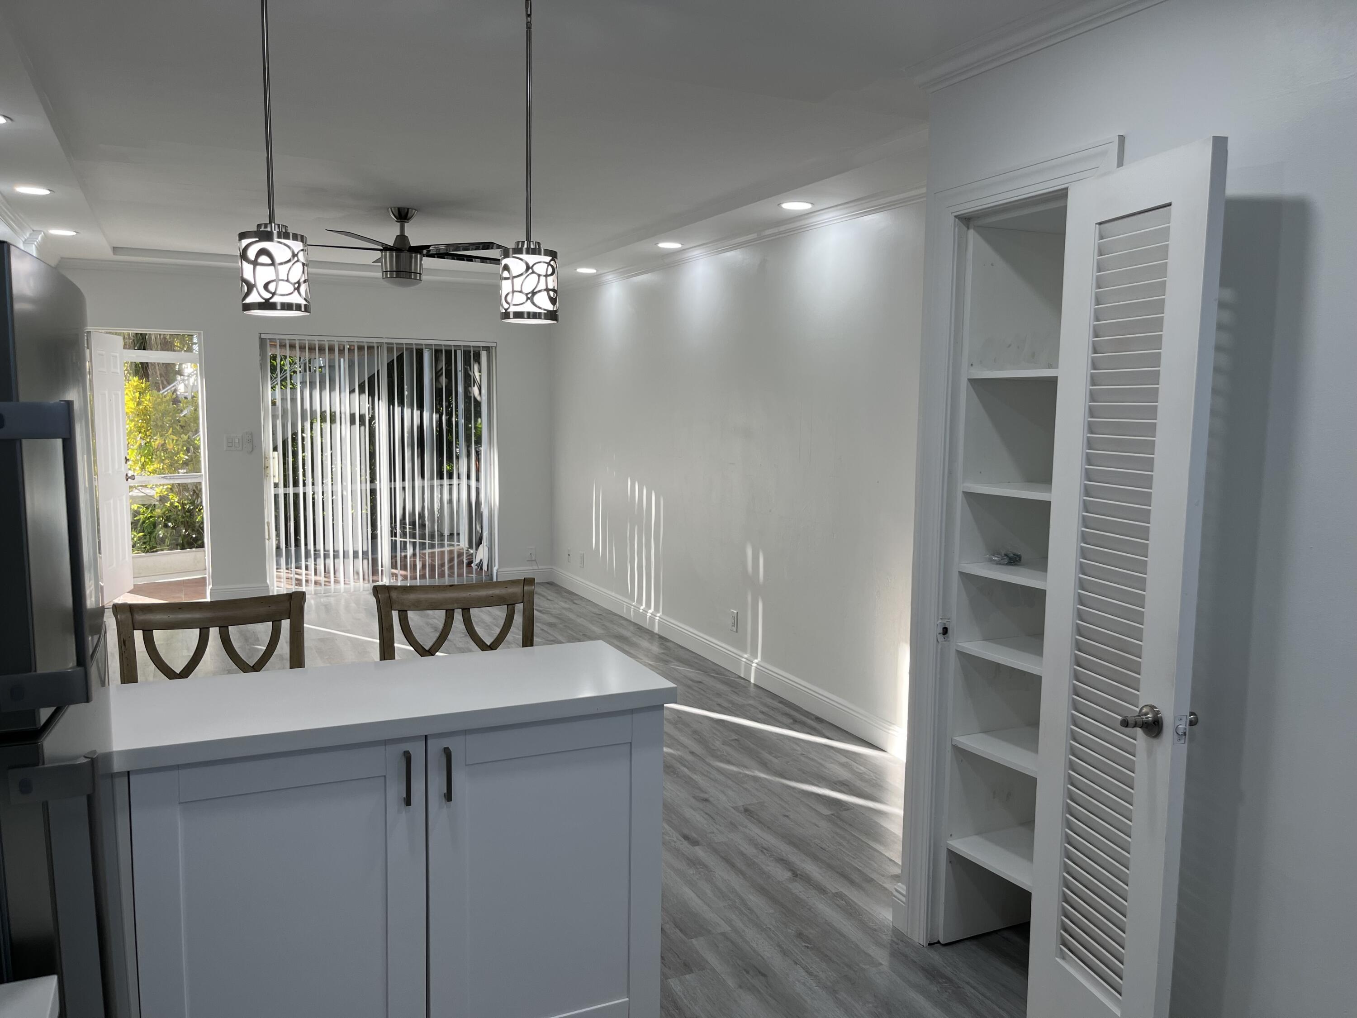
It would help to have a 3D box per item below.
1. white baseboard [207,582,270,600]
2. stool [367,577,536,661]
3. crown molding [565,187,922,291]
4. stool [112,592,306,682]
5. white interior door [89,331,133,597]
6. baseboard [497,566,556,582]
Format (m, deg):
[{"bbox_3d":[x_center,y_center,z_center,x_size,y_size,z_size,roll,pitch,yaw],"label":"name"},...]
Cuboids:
[{"bbox_3d":[-3.362,0.649,7.808,0.430,0.130,0.020,-2,6,-25],"label":"white baseboard"},{"bbox_3d":[-0.586,0.746,2.885,0.470,1.015,0.530,-2,6,-22],"label":"stool"},{"bbox_3d":[0.043,-1.539,6.236,0.070,0.070,5.270,-2,6,-25],"label":"crown molding"},{"bbox_3d":[-1.173,0.766,2.607,0.470,1.015,0.530,-2,6,-22],"label":"stool"},{"bbox_3d":[-4.343,-0.319,7.800,0.045,2.010,0.690,0,6,-11],"label":"white interior door"},{"bbox_3d":[-1.319,0.580,8.773,0.500,0.130,0.020,-2,6,-25],"label":"baseboard"}]

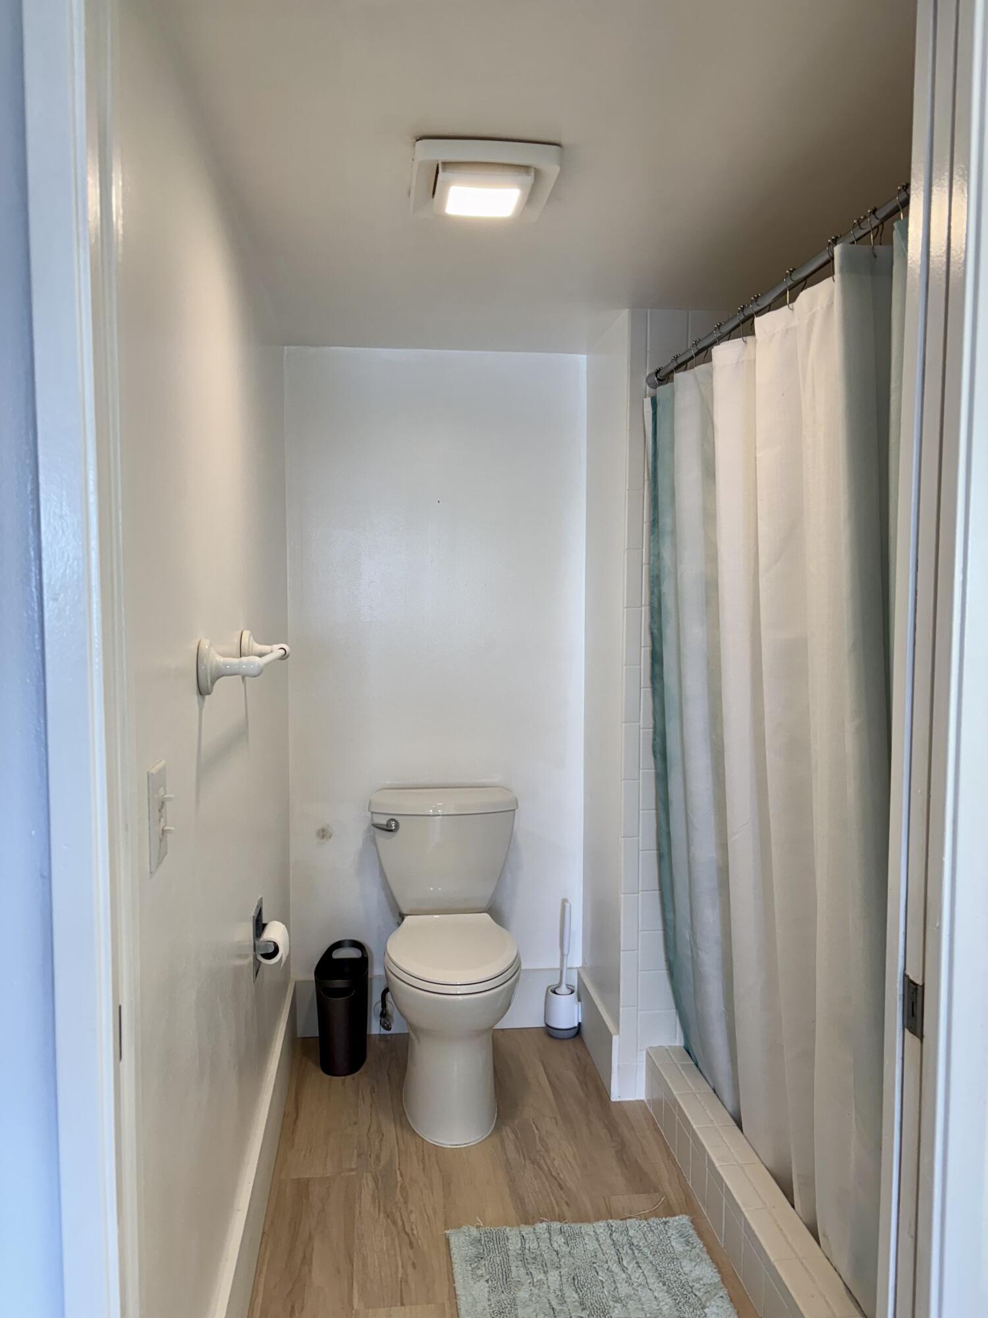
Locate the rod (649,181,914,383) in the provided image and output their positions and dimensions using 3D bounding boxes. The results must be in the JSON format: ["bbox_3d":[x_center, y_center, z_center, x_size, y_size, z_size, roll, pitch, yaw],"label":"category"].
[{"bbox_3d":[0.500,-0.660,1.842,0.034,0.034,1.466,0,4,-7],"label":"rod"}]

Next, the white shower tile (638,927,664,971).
[{"bbox_3d":[0.446,0.788,2.684,0.108,0.108,0.010,0,4,-7],"label":"white shower tile"}]

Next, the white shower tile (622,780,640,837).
[{"bbox_3d":[0.366,0.399,2.646,0.052,0.152,0.010,0,4,-7],"label":"white shower tile"}]

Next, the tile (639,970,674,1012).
[{"bbox_3d":[0.446,0.898,2.692,0.108,0.108,0.010,0,4,-7],"label":"tile"}]

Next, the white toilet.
[{"bbox_3d":[-0.123,0.807,2.740,0.430,0.780,0.690,0,4,-6],"label":"white toilet"}]

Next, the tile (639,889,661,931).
[{"bbox_3d":[0.447,0.679,2.676,0.108,0.108,0.010,0,4,-7],"label":"tile"}]

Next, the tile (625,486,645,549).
[{"bbox_3d":[0.369,-0.364,2.593,0.050,0.152,0.010,0,4,-7],"label":"tile"}]

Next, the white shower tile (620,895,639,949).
[{"bbox_3d":[0.365,0.708,2.668,0.052,0.152,0.010,0,4,-7],"label":"white shower tile"}]

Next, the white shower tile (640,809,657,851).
[{"bbox_3d":[0.447,0.459,2.660,0.108,0.108,0.010,0,4,-7],"label":"white shower tile"}]

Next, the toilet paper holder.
[{"bbox_3d":[-0.497,0.622,2.194,0.064,0.150,0.145,0,4,-7],"label":"toilet paper holder"}]

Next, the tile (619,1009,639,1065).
[{"bbox_3d":[0.363,1.021,2.690,0.050,0.152,0.010,0,4,-7],"label":"tile"}]

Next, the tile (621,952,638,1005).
[{"bbox_3d":[0.364,0.865,2.679,0.050,0.152,0.010,0,4,-7],"label":"tile"}]

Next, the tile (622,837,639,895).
[{"bbox_3d":[0.366,0.553,2.657,0.052,0.152,0.010,0,4,-7],"label":"tile"}]

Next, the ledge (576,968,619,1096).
[{"bbox_3d":[0.303,1.092,2.921,0.021,0.186,0.475,0,4,-7],"label":"ledge"}]

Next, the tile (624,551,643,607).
[{"bbox_3d":[0.368,-0.211,2.604,0.050,0.152,0.010,0,4,-7],"label":"tile"}]

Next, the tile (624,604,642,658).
[{"bbox_3d":[0.366,-0.062,2.611,0.052,0.150,0.010,0,4,-7],"label":"tile"}]

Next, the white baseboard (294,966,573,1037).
[{"bbox_3d":[-0.171,1.080,3.110,0.882,0.184,0.017,0,4,-7],"label":"white baseboard"}]

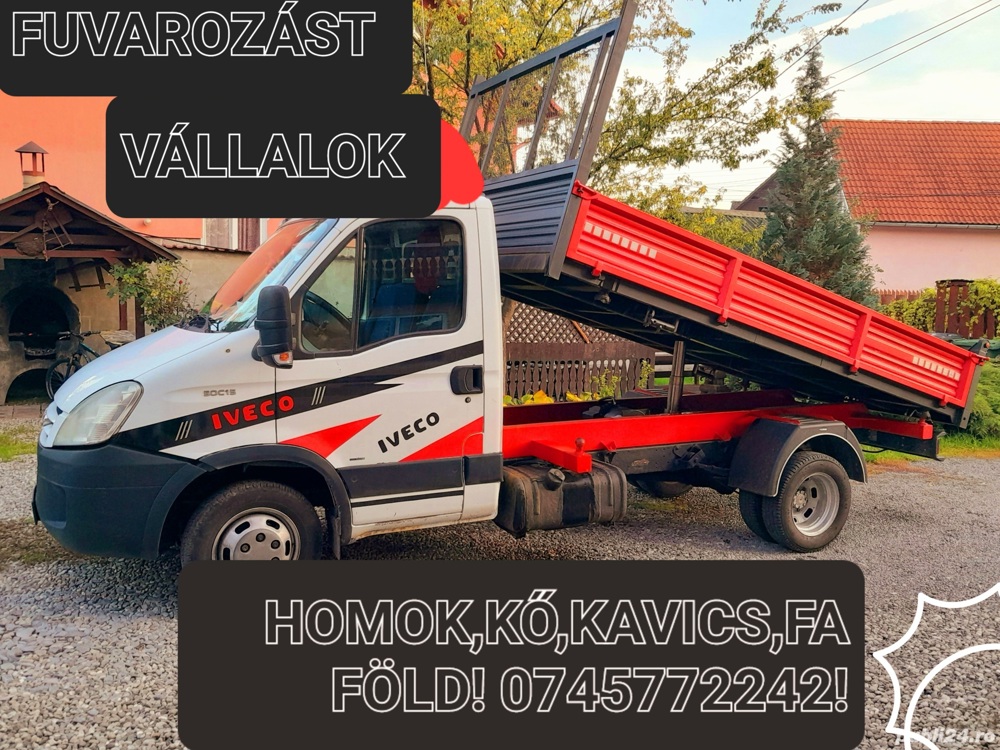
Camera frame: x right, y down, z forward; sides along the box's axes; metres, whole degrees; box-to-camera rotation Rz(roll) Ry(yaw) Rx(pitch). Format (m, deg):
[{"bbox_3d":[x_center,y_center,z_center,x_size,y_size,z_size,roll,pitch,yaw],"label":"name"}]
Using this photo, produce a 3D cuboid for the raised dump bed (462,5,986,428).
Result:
[{"bbox_3d":[1.666,-0.947,6.015,3.830,1.630,2.120,16,1,-26],"label":"raised dump bed"}]

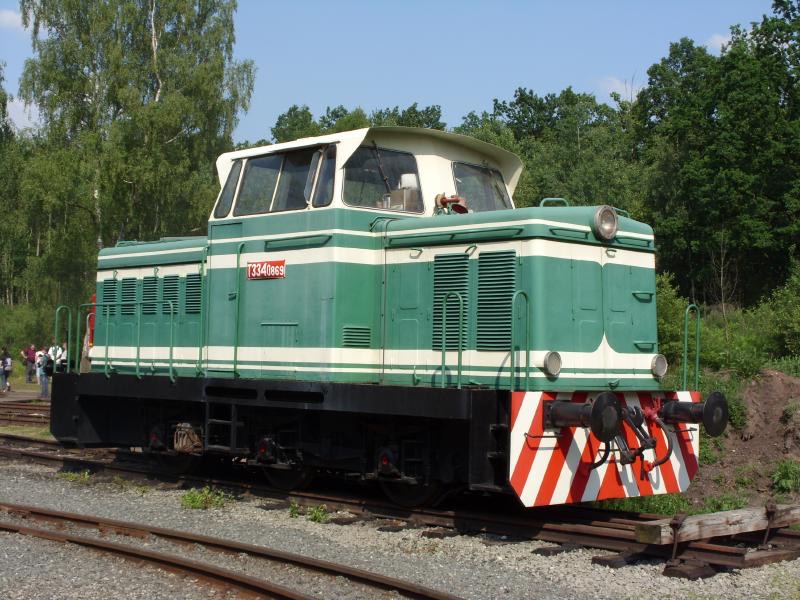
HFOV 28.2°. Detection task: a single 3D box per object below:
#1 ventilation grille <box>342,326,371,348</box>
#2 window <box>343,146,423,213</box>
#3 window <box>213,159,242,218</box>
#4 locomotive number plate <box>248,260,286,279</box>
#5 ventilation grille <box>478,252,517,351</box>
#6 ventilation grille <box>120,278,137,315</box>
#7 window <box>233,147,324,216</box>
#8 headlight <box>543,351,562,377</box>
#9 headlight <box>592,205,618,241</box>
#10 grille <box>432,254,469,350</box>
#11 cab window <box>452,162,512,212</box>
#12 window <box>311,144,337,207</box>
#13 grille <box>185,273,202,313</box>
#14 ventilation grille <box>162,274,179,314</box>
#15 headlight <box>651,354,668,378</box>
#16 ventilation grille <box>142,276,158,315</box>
[{"bbox_3d":[-0.453,0.401,17.065,0.346,0.213,0.035,2,-2,-35],"label":"ventilation grille"},{"bbox_3d":[-0.197,-1.314,17.393,1.049,0.733,0.050,2,-16,-35],"label":"window"},{"bbox_3d":[-1.991,-1.278,18.535,0.050,0.670,0.320,23,-16,-41],"label":"window"},{"bbox_3d":[-1.501,-0.336,17.823,0.020,0.195,0.675,3,-3,-43],"label":"locomotive number plate"},{"bbox_3d":[0.961,0.012,15.928,0.040,0.985,0.495,3,-3,-43],"label":"ventilation grille"},{"bbox_3d":[-3.514,-0.041,20.696,0.040,0.470,0.335,3,-3,-43],"label":"ventilation grille"},{"bbox_3d":[-1.376,-1.298,17.885,0.050,0.690,1.370,23,-16,-41],"label":"window"},{"bbox_3d":[1.469,0.626,15.371,0.238,0.238,0.110,3,-3,-44],"label":"headlight"},{"bbox_3d":[2.062,-0.779,16.187,0.350,0.350,0.130,3,-3,-43],"label":"headlight"},{"bbox_3d":[0.525,0.032,16.392,0.040,0.975,0.500,3,-3,-43],"label":"grille"},{"bbox_3d":[0.991,-1.240,18.570,0.050,0.733,1.069,-18,-13,36],"label":"cab window"},{"bbox_3d":[-0.762,-1.323,17.154,0.050,0.723,0.376,24,-17,-41],"label":"window"},{"bbox_3d":[-2.504,-0.074,19.433,0.035,0.480,0.332,5,-4,-43],"label":"grille"},{"bbox_3d":[-2.835,-0.054,19.781,0.035,0.480,0.332,5,-4,-43],"label":"ventilation grille"},{"bbox_3d":[2.680,0.690,16.524,0.238,0.238,0.110,3,-3,-44],"label":"headlight"},{"bbox_3d":[-3.183,-0.050,20.344,0.040,0.470,0.333,3,-3,-43],"label":"ventilation grille"}]

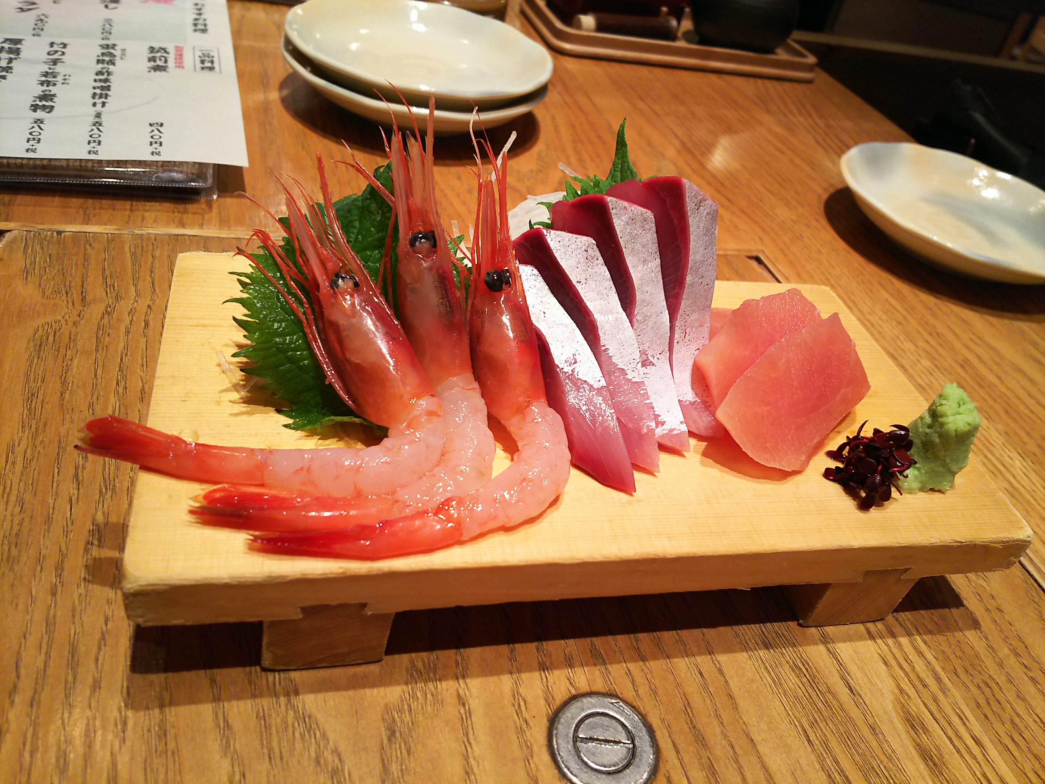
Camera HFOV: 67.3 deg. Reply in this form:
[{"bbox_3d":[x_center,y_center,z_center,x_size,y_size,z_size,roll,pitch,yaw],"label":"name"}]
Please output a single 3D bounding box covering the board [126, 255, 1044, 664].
[{"bbox_3d":[0.017,0.014,0.253,0.245,0.040,0.125,1,43,-16],"label":"board"}]

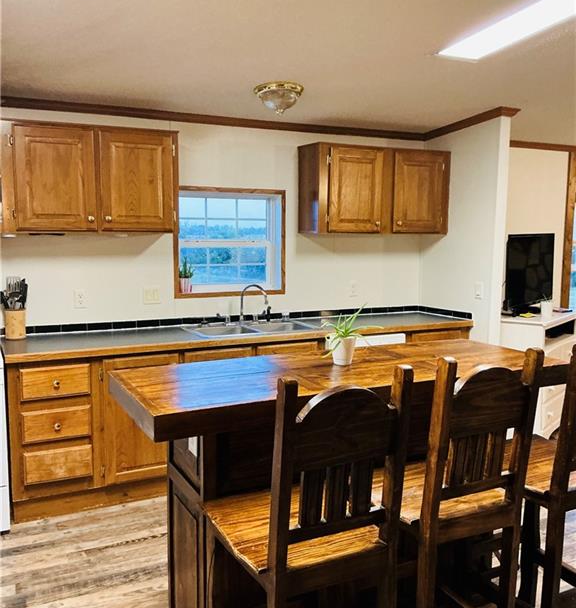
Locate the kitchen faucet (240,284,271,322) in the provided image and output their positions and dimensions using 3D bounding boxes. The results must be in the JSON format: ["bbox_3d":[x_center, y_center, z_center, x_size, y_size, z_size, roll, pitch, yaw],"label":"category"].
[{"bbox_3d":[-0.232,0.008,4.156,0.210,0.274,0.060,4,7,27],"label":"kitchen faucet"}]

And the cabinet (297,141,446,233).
[{"bbox_3d":[0.632,-0.801,4.460,1.073,0.591,0.330,-3,7,-25],"label":"cabinet"}]

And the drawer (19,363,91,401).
[{"bbox_3d":[-1.304,0.386,3.448,0.346,0.166,0.450,-3,7,-25],"label":"drawer"}]

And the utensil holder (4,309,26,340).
[{"bbox_3d":[-1.586,0.121,3.613,0.116,0.161,0.116,-3,7,-25],"label":"utensil holder"}]

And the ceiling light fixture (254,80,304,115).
[{"bbox_3d":[-0.048,-1.145,3.491,0.280,0.150,0.280,0,7,0],"label":"ceiling light fixture"}]

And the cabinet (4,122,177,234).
[{"bbox_3d":[-1.153,-0.715,3.641,0.932,0.591,0.330,-3,7,-25],"label":"cabinet"}]

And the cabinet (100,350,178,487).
[{"bbox_3d":[-0.935,0.604,3.741,0.455,0.745,0.613,-3,7,-25],"label":"cabinet"}]

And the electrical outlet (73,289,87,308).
[{"bbox_3d":[-1.282,-0.029,3.838,0.074,0.118,0.012,-3,7,-25],"label":"electrical outlet"}]

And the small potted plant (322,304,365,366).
[{"bbox_3d":[0.224,0.119,2.441,0.185,0.237,0.185,0,7,0],"label":"small potted plant"}]

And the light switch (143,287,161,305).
[{"bbox_3d":[-0.878,-0.047,4.024,0.112,0.114,0.012,-3,7,-25],"label":"light switch"}]

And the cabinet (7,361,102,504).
[{"bbox_3d":[-1.347,0.622,3.551,0.447,0.751,0.613,-3,7,-25],"label":"cabinet"}]

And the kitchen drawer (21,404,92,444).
[{"bbox_3d":[-1.306,0.613,3.474,0.348,0.172,0.450,-3,7,-25],"label":"kitchen drawer"}]

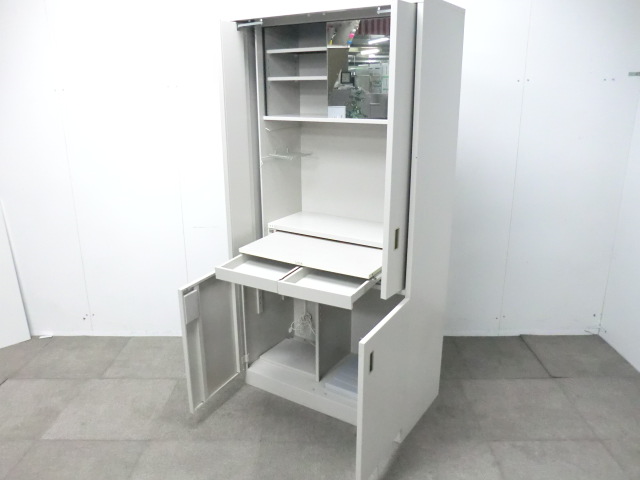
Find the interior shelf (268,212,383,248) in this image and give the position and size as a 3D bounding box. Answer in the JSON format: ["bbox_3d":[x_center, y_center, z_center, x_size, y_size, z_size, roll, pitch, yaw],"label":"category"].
[{"bbox_3d":[0.121,-0.050,2.372,0.695,0.028,0.320,10,20,31],"label":"interior shelf"}]

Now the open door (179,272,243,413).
[{"bbox_3d":[-0.477,0.457,2.367,0.026,0.623,0.400,10,20,31],"label":"open door"}]

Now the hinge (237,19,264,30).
[{"bbox_3d":[-0.286,-0.898,2.089,0.150,0.024,0.040,10,20,31],"label":"hinge"}]

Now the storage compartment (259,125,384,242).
[{"bbox_3d":[0.115,-0.297,2.296,0.700,0.495,0.330,10,20,31],"label":"storage compartment"}]

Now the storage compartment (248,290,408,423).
[{"bbox_3d":[0.104,0.427,2.485,0.870,0.670,0.425,10,20,31],"label":"storage compartment"}]

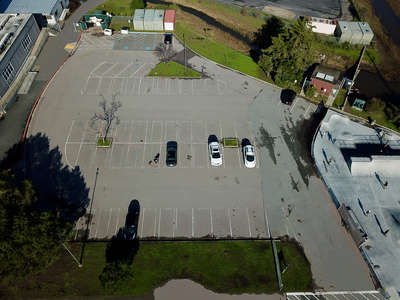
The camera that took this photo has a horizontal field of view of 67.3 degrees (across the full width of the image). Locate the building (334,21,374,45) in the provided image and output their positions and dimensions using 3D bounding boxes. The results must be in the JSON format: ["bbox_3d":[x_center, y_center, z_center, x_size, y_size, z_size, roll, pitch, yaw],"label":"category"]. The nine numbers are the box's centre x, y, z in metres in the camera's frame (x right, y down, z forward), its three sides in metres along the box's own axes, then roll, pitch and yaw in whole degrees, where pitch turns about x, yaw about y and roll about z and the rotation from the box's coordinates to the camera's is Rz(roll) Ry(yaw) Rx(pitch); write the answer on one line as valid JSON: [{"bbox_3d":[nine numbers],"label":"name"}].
[{"bbox_3d":[38.346,-29.782,75.323,7.680,2.630,5.660,4,54,1],"label":"building"}]

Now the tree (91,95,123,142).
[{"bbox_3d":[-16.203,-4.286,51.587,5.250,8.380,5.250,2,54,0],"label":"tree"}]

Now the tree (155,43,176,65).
[{"bbox_3d":[-7.726,-21.555,66.542,4.750,4.950,4.750,2,54,0],"label":"tree"}]

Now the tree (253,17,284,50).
[{"bbox_3d":[15.853,-27.270,69.584,7.270,7.880,7.270,2,54,0],"label":"tree"}]

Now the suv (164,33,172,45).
[{"bbox_3d":[-7.698,-27.283,72.748,1.820,1.670,4.440,2,54,0],"label":"suv"}]

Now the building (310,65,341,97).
[{"bbox_3d":[26.183,-14.949,63.722,4.850,3.330,4.650,23,56,14],"label":"building"}]

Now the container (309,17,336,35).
[{"bbox_3d":[30.819,-31.829,76.594,6.570,2.630,2.520,7,54,3],"label":"container"}]

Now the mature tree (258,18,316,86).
[{"bbox_3d":[17.453,-19.288,60.377,10.400,13.430,10.400,2,54,0],"label":"mature tree"}]

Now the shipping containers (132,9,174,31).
[{"bbox_3d":[-11.598,-33.007,76.242,10.100,2.580,5.760,1,54,-1],"label":"shipping containers"}]

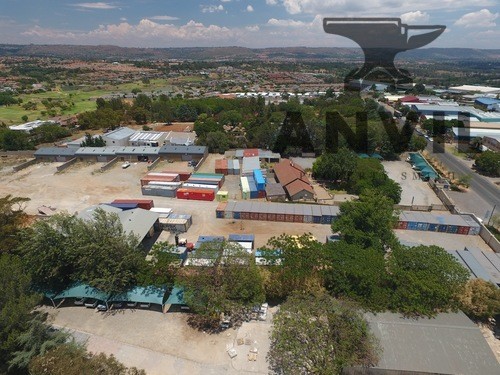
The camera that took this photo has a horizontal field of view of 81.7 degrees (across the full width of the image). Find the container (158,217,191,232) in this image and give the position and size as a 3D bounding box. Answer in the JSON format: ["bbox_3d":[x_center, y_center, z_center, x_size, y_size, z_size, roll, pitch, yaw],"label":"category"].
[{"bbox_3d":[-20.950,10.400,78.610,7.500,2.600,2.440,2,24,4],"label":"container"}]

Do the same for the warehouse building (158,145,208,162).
[{"bbox_3d":[-29.430,-15.455,130.512,19.900,4.700,8.600,2,25,5],"label":"warehouse building"}]

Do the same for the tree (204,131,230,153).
[{"bbox_3d":[-15.748,-22.242,138.078,12.200,10.400,11.500,2,25,5],"label":"tree"}]

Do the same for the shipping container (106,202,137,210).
[{"bbox_3d":[-39.357,6.572,85.689,12.190,2.600,2.440,1,25,3],"label":"shipping container"}]

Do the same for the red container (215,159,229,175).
[{"bbox_3d":[-11.555,-8.630,119.437,5.000,2.600,12.100,-2,25,-4],"label":"red container"}]

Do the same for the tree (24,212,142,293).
[{"bbox_3d":[-34.715,12.891,60.612,25.000,12.400,16.500,2,25,5],"label":"tree"}]

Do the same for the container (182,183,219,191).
[{"bbox_3d":[-17.140,0.460,100.330,12.190,2.590,2.440,3,25,9],"label":"container"}]

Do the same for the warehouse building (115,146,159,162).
[{"bbox_3d":[-48.933,-15.523,132.581,19.600,4.700,8.600,2,25,5],"label":"warehouse building"}]

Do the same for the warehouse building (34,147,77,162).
[{"bbox_3d":[-89.450,-15.440,135.160,19.000,4.000,8.300,1,25,4],"label":"warehouse building"}]

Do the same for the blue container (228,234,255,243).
[{"bbox_3d":[-2.160,13.460,71.720,6.060,2.590,2.440,0,25,3],"label":"blue container"}]

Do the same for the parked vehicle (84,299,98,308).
[{"bbox_3d":[-29.763,20.717,56.456,1.820,1.700,5.000,1,25,3],"label":"parked vehicle"}]

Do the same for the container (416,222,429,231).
[{"bbox_3d":[47.160,9.410,80.150,2.440,2.570,6.060,4,24,10],"label":"container"}]

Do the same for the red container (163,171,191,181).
[{"bbox_3d":[-29.630,-4.560,114.290,12.190,2.600,2.440,2,24,5],"label":"red container"}]

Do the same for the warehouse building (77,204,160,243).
[{"bbox_3d":[-36.370,11.920,70.170,22.500,6.300,17.200,3,24,7],"label":"warehouse building"}]

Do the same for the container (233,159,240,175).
[{"bbox_3d":[-5.700,-8.500,121.800,2.440,2.550,12.190,-2,24,-3],"label":"container"}]

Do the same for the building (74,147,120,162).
[{"bbox_3d":[-68.436,-15.591,134.650,19.600,4.700,8.600,2,25,5],"label":"building"}]

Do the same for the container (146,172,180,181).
[{"bbox_3d":[-33.000,-3.600,111.000,12.190,2.600,2.440,3,24,8],"label":"container"}]

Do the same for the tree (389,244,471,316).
[{"bbox_3d":[32.790,16.960,53.210,13.200,9.600,12.500,0,24,0],"label":"tree"}]

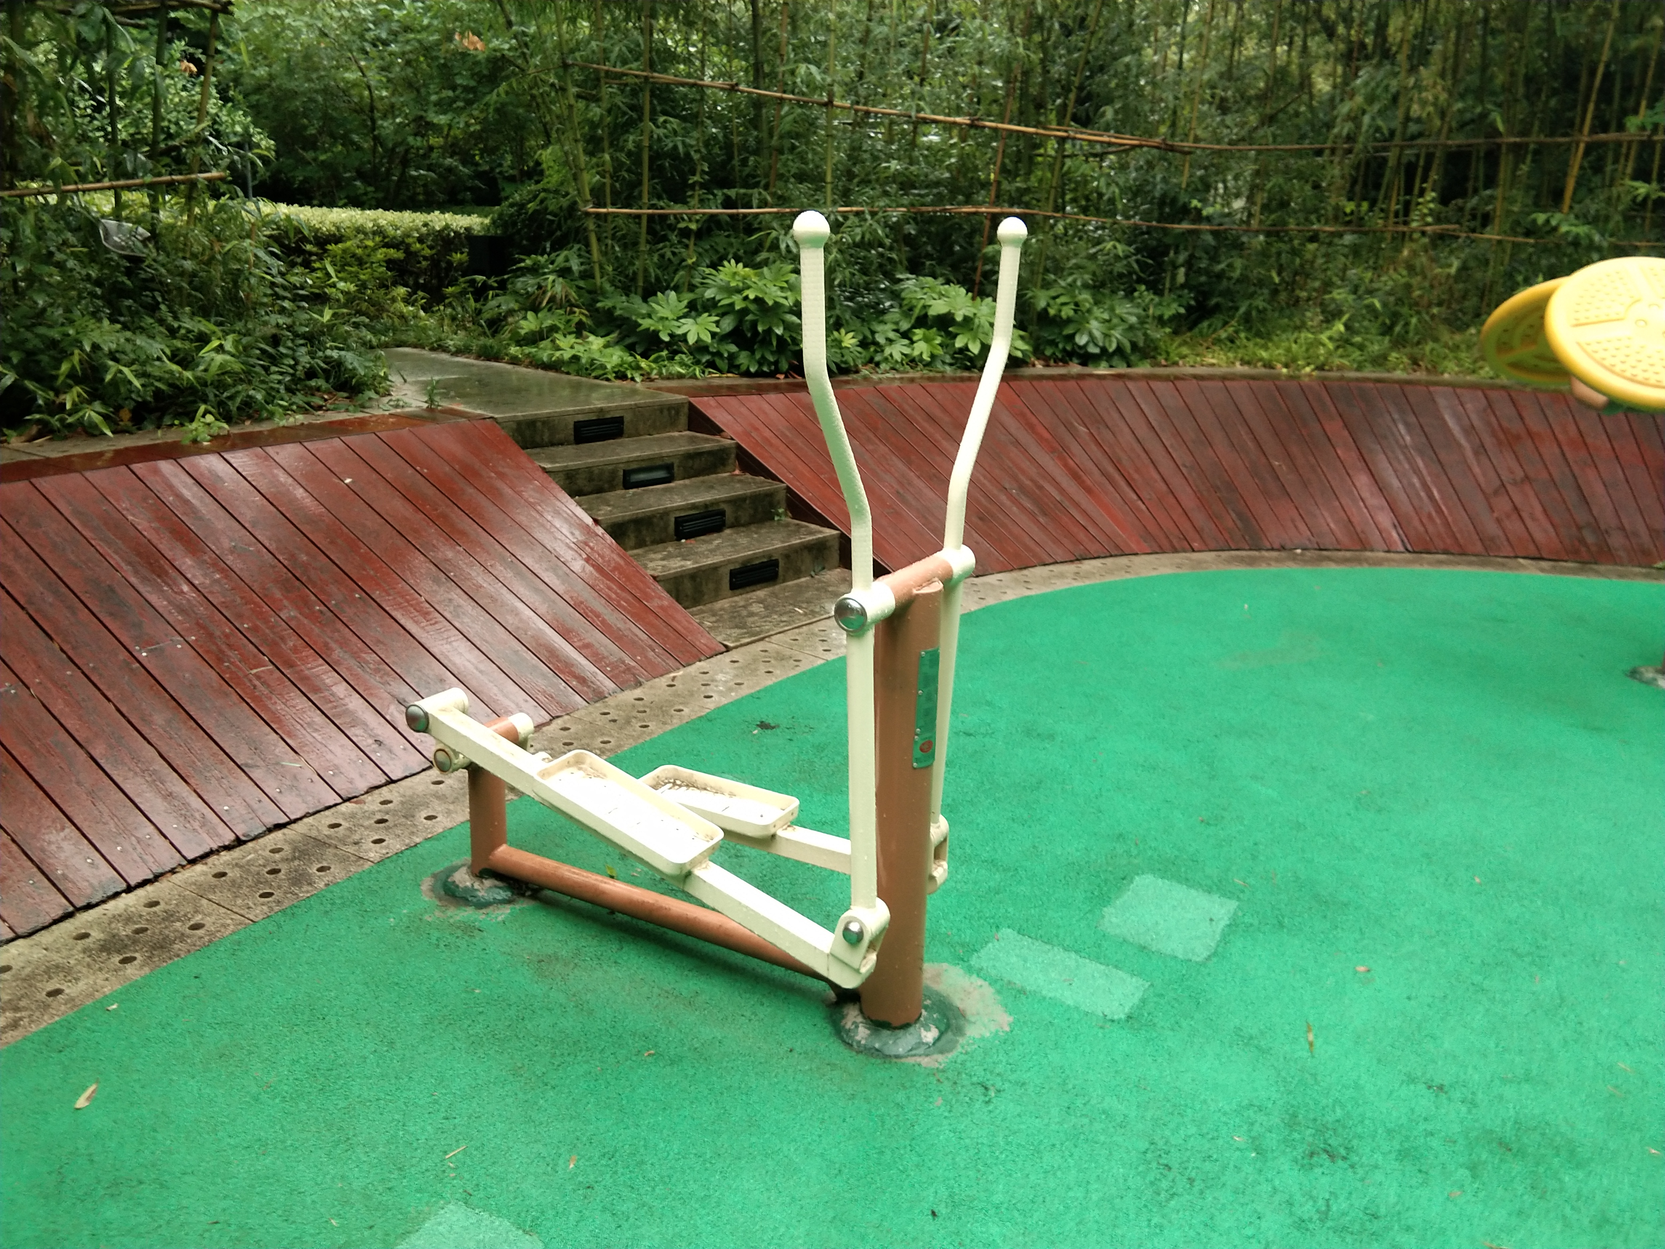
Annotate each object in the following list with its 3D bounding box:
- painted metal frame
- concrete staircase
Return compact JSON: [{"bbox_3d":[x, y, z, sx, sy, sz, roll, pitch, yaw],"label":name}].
[{"bbox_3d":[-0.277,-0.095,2.852,1.185,1.367,0.598,13,20,31],"label":"painted metal frame"},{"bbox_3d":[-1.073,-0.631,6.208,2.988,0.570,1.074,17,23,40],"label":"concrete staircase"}]

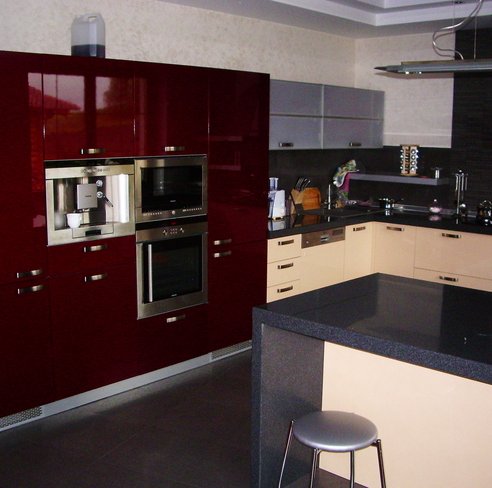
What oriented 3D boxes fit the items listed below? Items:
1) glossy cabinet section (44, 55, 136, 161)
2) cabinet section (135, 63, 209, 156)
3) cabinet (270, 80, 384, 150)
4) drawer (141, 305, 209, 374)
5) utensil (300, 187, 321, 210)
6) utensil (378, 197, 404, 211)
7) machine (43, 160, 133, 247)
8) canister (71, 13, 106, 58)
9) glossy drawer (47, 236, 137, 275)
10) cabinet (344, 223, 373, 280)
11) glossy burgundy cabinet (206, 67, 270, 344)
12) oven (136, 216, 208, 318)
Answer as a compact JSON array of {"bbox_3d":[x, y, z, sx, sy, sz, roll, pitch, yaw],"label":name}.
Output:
[{"bbox_3d":[-1.077,-0.794,3.890,0.580,0.561,0.600,10,14,44],"label":"glossy cabinet section"},{"bbox_3d":[-0.660,-0.867,4.312,0.580,0.561,0.600,10,14,44],"label":"cabinet section"},{"bbox_3d":[0.538,-1.117,5.775,0.360,0.543,1.983,9,13,42],"label":"cabinet"},{"bbox_3d":[-0.659,0.586,4.556,0.540,0.367,0.600,10,14,44],"label":"drawer"},{"bbox_3d":[0.601,-0.417,6.139,0.040,0.220,0.310,9,13,42],"label":"utensil"},{"bbox_3d":[1.402,-0.393,6.380,0.250,0.125,0.160,1,10,0],"label":"utensil"},{"bbox_3d":[-1.018,-0.273,3.849,0.450,0.455,0.595,10,13,43],"label":"machine"},{"bbox_3d":[-0.914,-1.194,3.830,0.185,0.290,0.115,7,11,33],"label":"canister"},{"bbox_3d":[-1.035,0.034,3.917,0.500,0.175,0.595,10,13,43],"label":"glossy drawer"},{"bbox_3d":[0.789,0.143,6.011,0.570,0.720,0.420,10,13,43],"label":"cabinet"},{"bbox_3d":[-0.261,-0.257,4.800,0.600,1.916,0.603,9,13,42],"label":"glossy burgundy cabinet"},{"bbox_3d":[-0.646,0.107,4.389,0.560,0.604,0.601,9,13,42],"label":"oven"}]

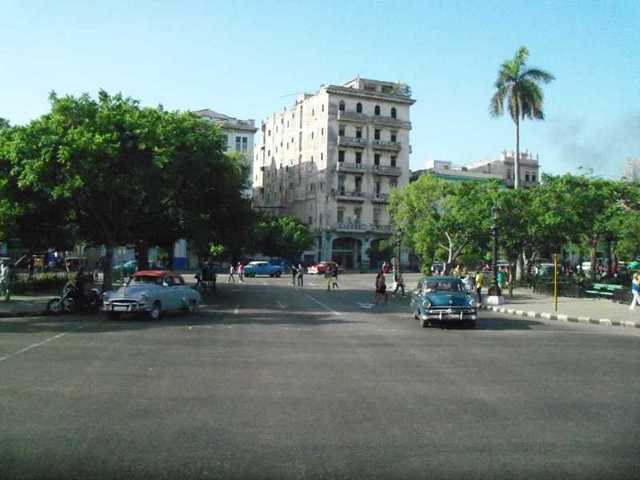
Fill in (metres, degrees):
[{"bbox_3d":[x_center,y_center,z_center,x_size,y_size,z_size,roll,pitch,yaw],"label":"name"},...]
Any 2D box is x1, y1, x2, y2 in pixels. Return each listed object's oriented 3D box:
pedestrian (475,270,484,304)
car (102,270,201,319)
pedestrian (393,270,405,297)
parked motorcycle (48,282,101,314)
[{"bbox_3d":[7.420,2.189,29.954,0.420,1.650,0.500,0,-1,-6],"label":"pedestrian"},{"bbox_3d":[-6.280,2.059,24.856,1.870,1.650,5.000,0,-1,12],"label":"car"},{"bbox_3d":[4.679,2.528,38.318,0.600,1.630,0.500,1,-1,6],"label":"pedestrian"},{"bbox_3d":[-9.569,2.203,25.213,2.100,1.180,0.800,1,-1,-14],"label":"parked motorcycle"}]

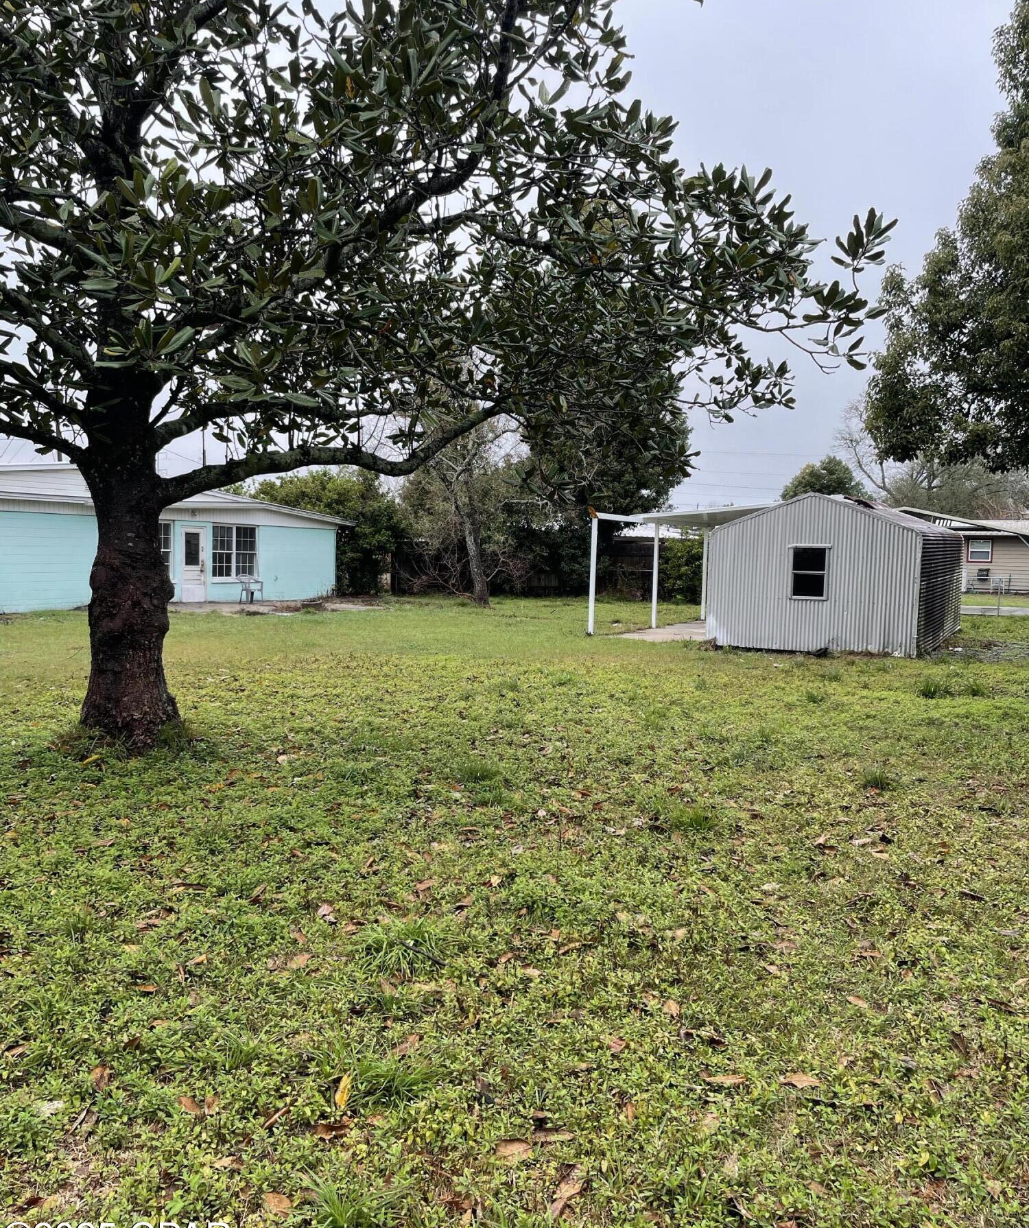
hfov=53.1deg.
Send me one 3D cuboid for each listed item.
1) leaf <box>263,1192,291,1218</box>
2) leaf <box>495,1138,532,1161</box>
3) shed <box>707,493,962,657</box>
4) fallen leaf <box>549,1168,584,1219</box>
[{"bbox_3d":[-0.571,1.421,2.483,0.081,0.025,0.057,5,5,38],"label":"leaf"},{"bbox_3d":[-0.001,1.415,2.725,0.099,0.030,0.061,0,4,-19],"label":"leaf"},{"bbox_3d":[6.735,-0.927,20.664,3.520,2.670,7.300,4,5,28],"label":"shed"},{"bbox_3d":[0.129,1.431,2.546,0.067,0.035,0.156,3,4,18],"label":"fallen leaf"}]

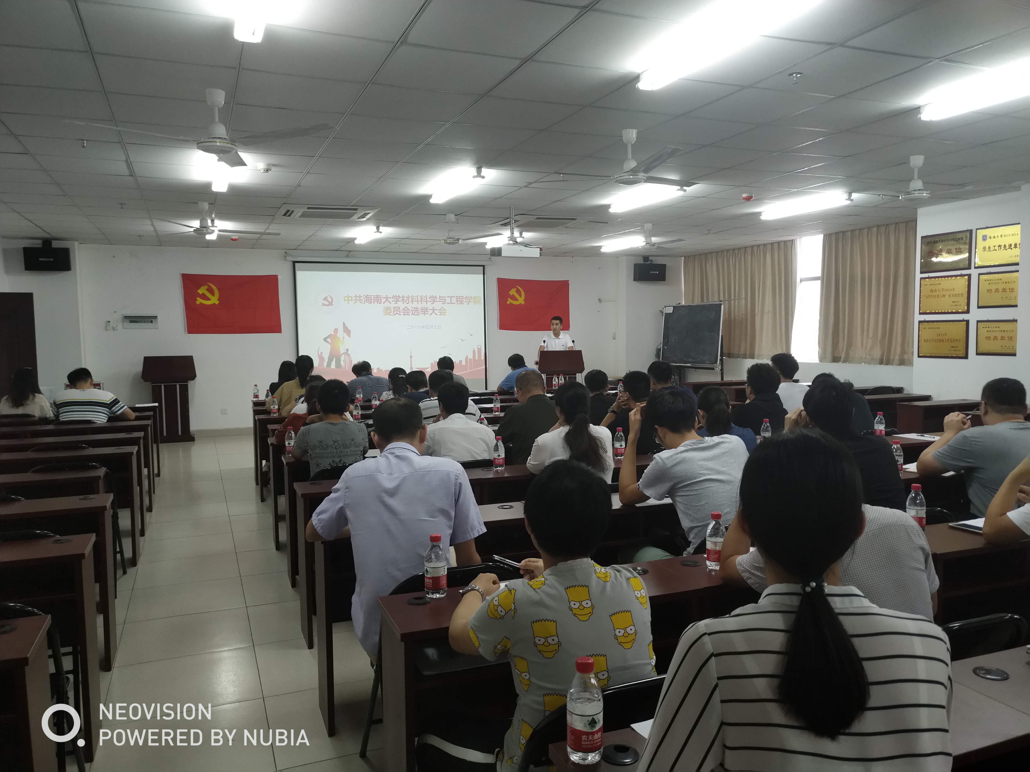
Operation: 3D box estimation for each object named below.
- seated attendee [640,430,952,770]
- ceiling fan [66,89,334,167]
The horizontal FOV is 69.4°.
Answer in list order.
[{"bbox_3d":[0.413,0.734,1.305,0.480,1.360,0.720,-2,5,-13],"label":"seated attendee"},{"bbox_3d":[-1.555,-1.358,3.853,1.330,0.360,1.330,-3,5,-23],"label":"ceiling fan"}]

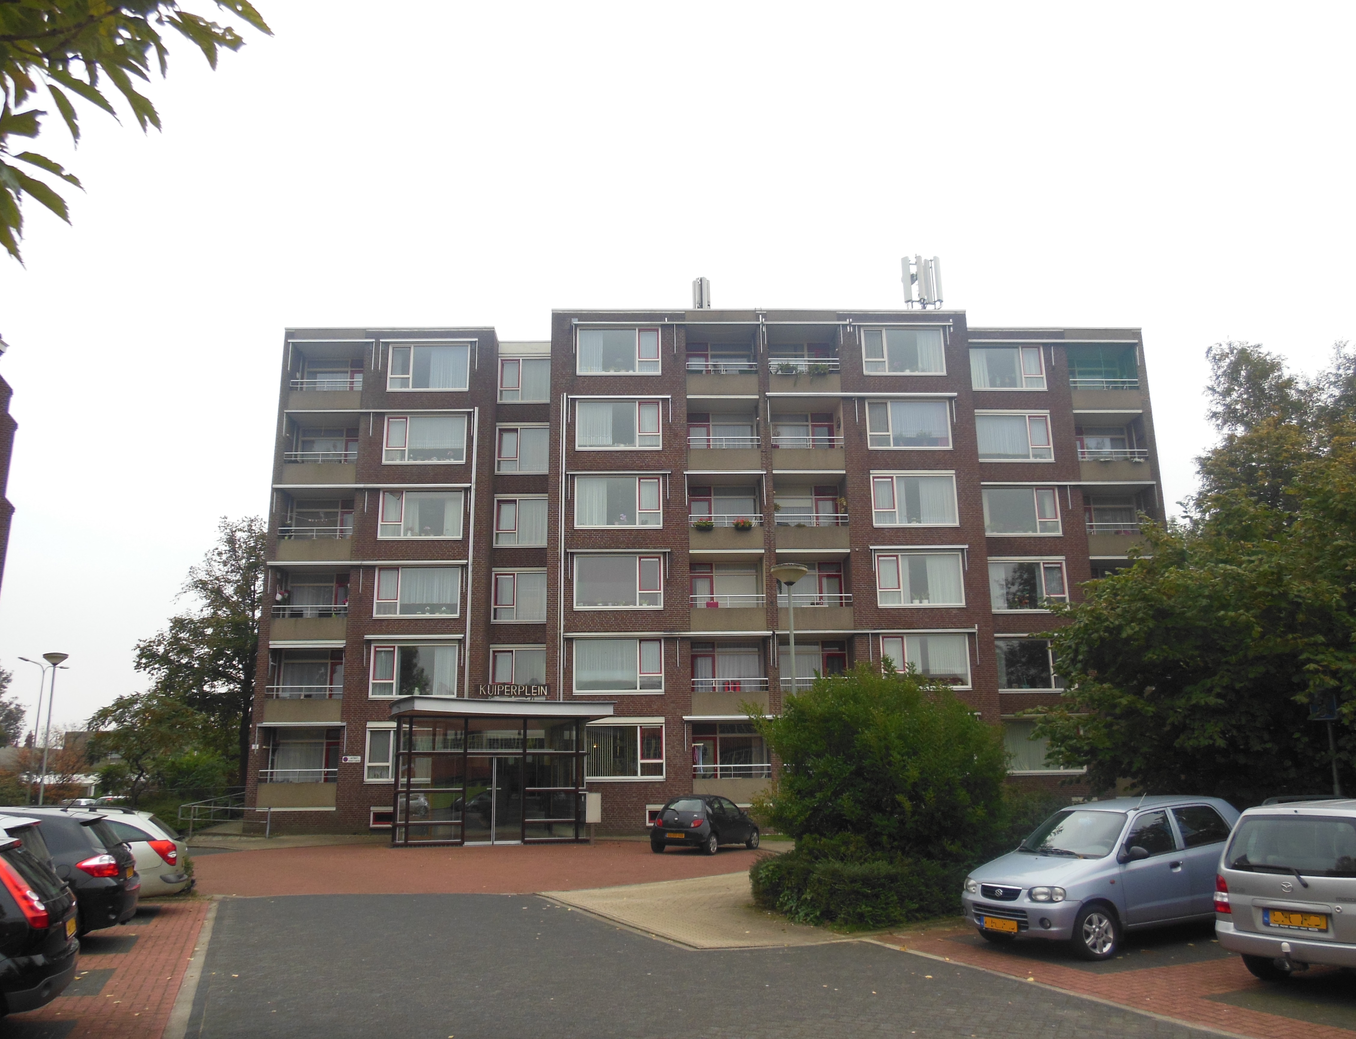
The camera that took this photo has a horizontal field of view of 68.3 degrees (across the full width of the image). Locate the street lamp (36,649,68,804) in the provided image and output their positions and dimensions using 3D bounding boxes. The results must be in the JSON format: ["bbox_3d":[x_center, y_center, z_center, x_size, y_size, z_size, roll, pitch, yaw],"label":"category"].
[{"bbox_3d":[-17.320,6.301,27.289,0.600,5.250,0.600,0,-14,-2],"label":"street lamp"}]

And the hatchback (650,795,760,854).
[{"bbox_3d":[0.753,7.720,25.495,1.640,1.390,3.620,-8,-16,27],"label":"hatchback"}]

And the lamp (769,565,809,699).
[{"bbox_3d":[1.872,3.229,15.883,0.600,5.200,0.600,0,-14,-2],"label":"lamp"}]

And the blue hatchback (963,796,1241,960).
[{"bbox_3d":[4.738,3.898,11.159,3.500,1.460,1.500,7,-16,-30],"label":"blue hatchback"}]

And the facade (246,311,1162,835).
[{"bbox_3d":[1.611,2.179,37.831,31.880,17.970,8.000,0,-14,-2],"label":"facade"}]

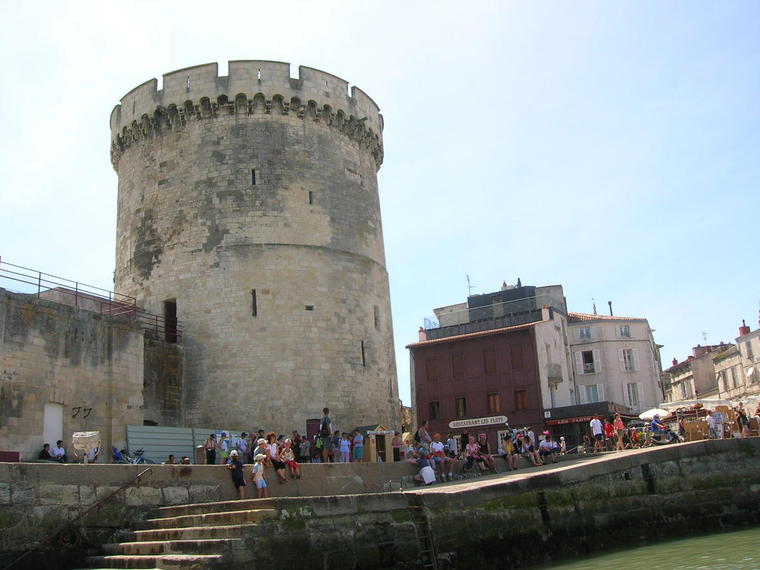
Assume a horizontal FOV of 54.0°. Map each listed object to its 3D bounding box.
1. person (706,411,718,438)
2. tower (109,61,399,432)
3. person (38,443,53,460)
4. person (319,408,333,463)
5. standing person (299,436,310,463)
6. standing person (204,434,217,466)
[{"bbox_3d":[20.583,8.633,46.000,0.360,1.680,0.500,7,-16,-40],"label":"person"},{"bbox_3d":[-7.137,0.504,42.791,16.100,20.100,16.100,-1,-14,-9],"label":"tower"},{"bbox_3d":[-11.016,5.728,24.565,0.750,1.050,0.500,-6,-14,10],"label":"person"},{"bbox_3d":[-1.757,4.991,24.800,0.480,1.770,0.360,-4,-12,3],"label":"person"},{"bbox_3d":[-3.263,7.366,32.534,0.340,1.500,0.460,8,-18,-39],"label":"standing person"},{"bbox_3d":[-7.071,7.043,31.166,0.360,1.700,0.500,-12,-16,29],"label":"standing person"}]

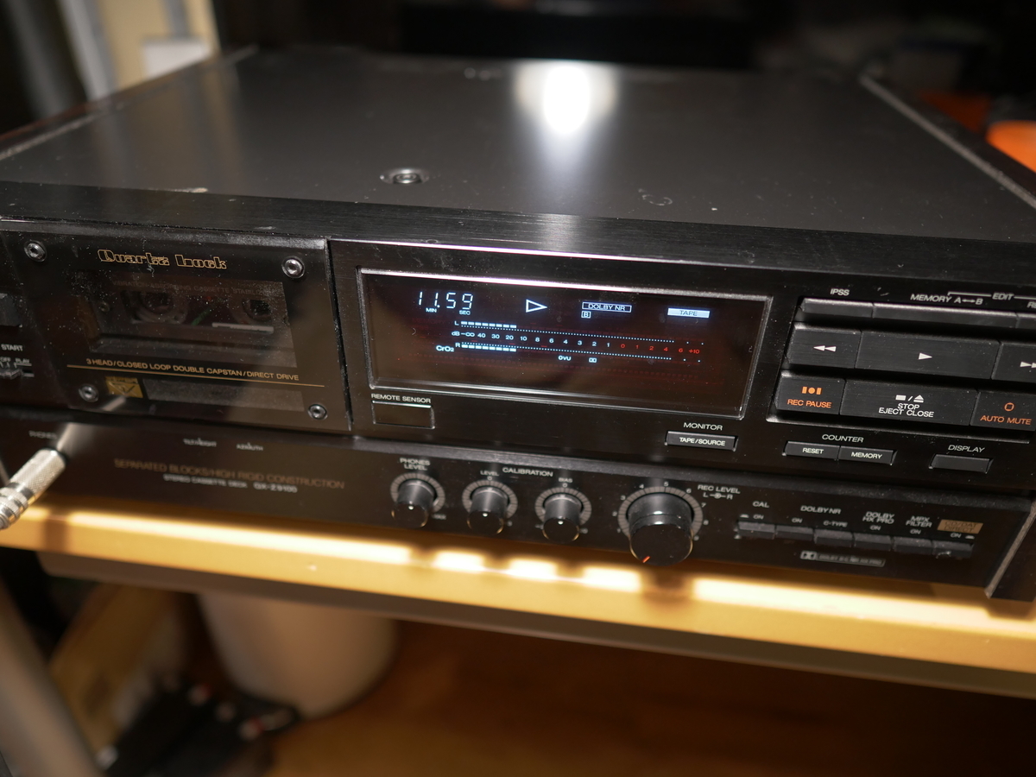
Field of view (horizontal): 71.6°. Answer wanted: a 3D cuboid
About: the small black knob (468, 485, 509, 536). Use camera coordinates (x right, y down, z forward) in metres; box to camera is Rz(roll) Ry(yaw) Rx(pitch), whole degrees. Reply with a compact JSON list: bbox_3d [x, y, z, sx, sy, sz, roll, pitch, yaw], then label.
[{"bbox_3d":[-0.013,0.051,0.298,0.015,0.015,0.013,5,35,4],"label":"small black knob"}]

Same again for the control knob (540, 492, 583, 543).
[{"bbox_3d":[0.018,0.054,0.297,0.015,0.015,0.013,5,35,4],"label":"control knob"}]

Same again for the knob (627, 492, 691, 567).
[{"bbox_3d":[0.058,0.059,0.292,0.026,0.026,0.016,5,35,4],"label":"knob"}]

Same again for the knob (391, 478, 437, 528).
[{"bbox_3d":[-0.043,0.049,0.301,0.015,0.015,0.013,5,35,4],"label":"knob"}]

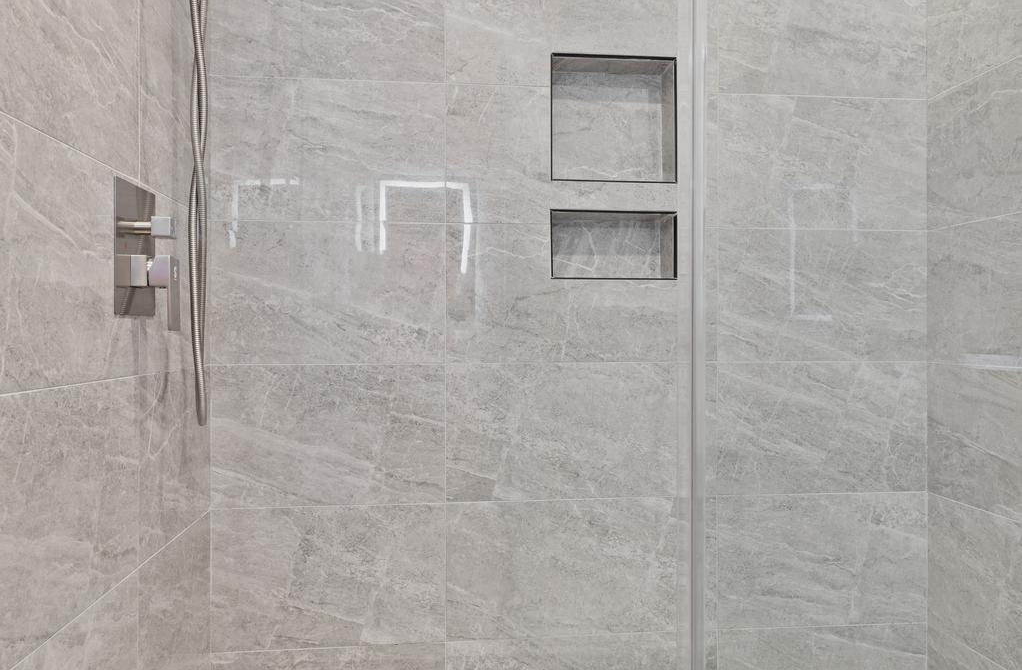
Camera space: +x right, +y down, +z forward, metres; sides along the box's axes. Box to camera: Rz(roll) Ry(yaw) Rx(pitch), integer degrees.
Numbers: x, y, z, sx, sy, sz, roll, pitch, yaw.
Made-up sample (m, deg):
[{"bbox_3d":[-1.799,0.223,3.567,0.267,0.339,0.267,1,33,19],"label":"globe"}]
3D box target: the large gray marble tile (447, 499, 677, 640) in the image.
[{"bbox_3d":[0.164,0.518,1.610,0.609,0.302,0.012,0,0,-6],"label":"large gray marble tile"}]

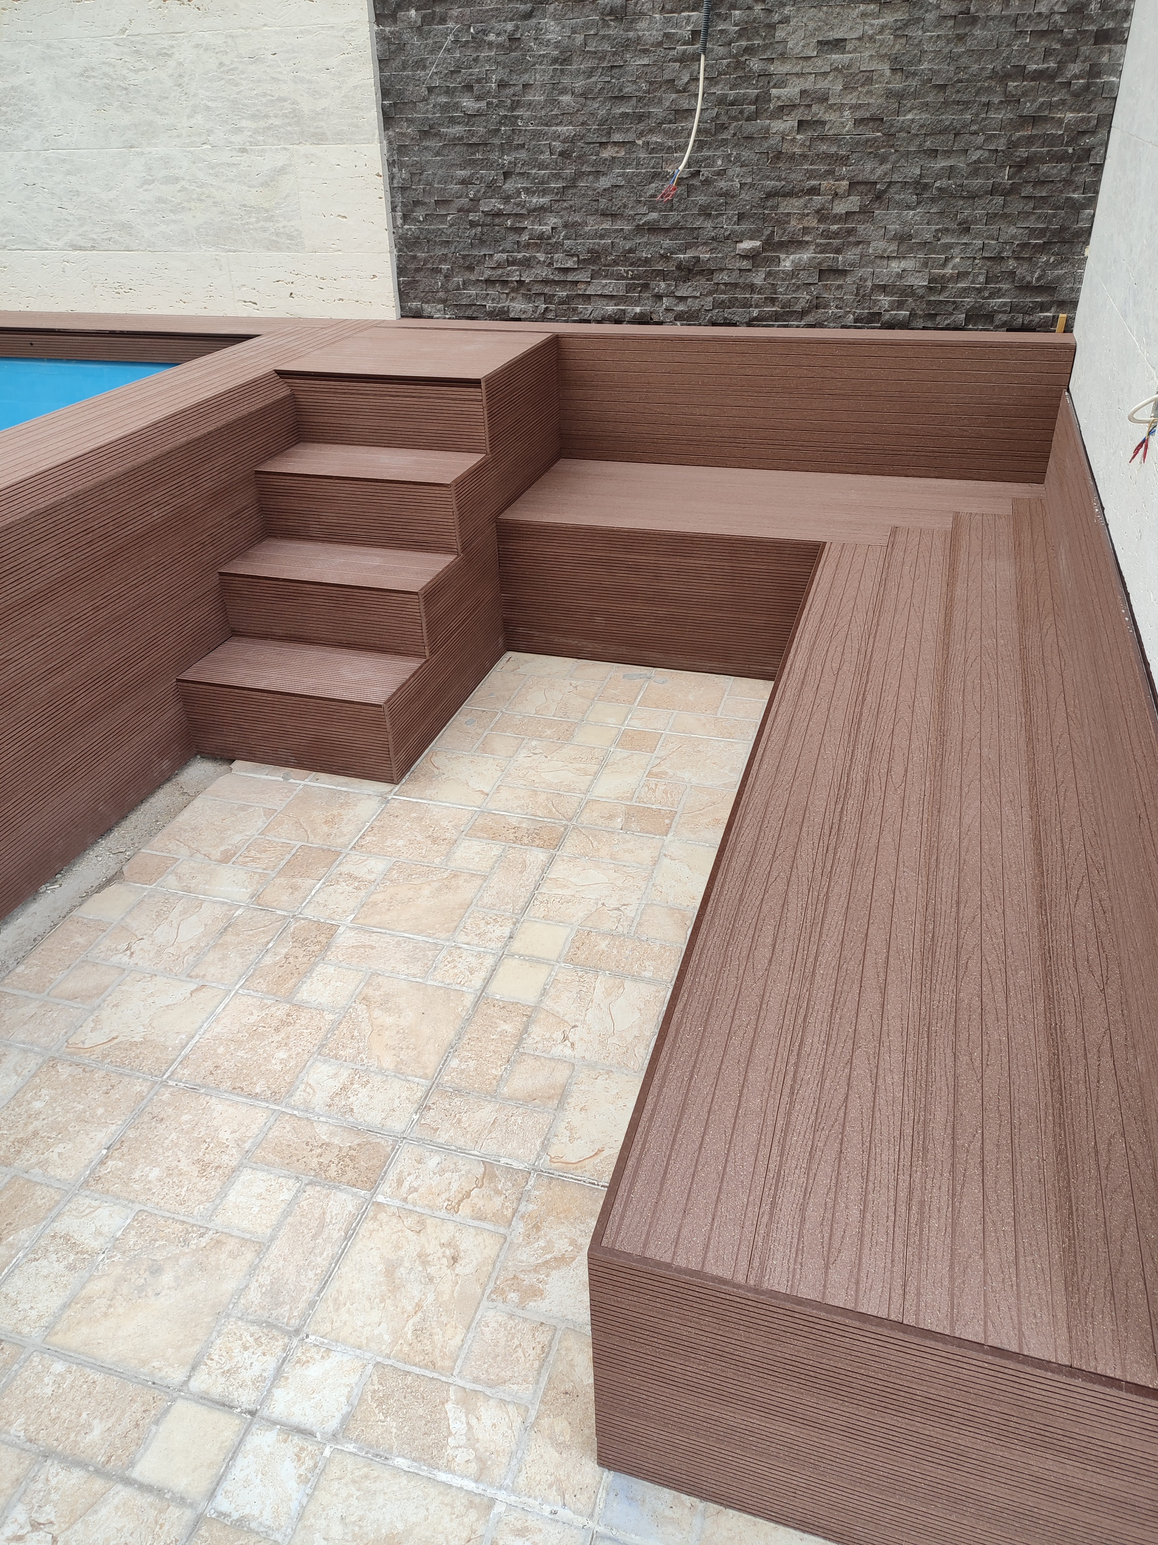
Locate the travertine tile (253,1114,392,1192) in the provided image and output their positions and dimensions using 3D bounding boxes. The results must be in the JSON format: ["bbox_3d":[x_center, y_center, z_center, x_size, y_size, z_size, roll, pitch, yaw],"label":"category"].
[{"bbox_3d":[-0.406,0.606,1.708,0.215,0.012,0.099,8,34,15],"label":"travertine tile"}]

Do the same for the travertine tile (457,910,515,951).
[{"bbox_3d":[-0.188,0.321,2.153,0.104,0.012,0.103,8,34,15],"label":"travertine tile"}]

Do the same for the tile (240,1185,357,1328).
[{"bbox_3d":[-0.401,0.701,1.558,0.088,0.014,0.216,7,34,16],"label":"tile"}]

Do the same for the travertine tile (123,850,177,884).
[{"bbox_3d":[-0.948,0.217,2.359,0.092,0.012,0.100,8,34,15],"label":"travertine tile"}]

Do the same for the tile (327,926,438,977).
[{"bbox_3d":[-0.383,0.358,2.107,0.217,0.012,0.103,8,34,15],"label":"tile"}]

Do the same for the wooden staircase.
[{"bbox_3d":[-0.529,-0.692,3.025,0.572,0.795,1.347,8,34,16],"label":"wooden staircase"}]

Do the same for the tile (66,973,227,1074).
[{"bbox_3d":[-0.786,0.461,1.966,0.202,0.014,0.211,7,34,16],"label":"tile"}]

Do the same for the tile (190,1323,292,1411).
[{"bbox_3d":[-0.450,0.791,1.431,0.102,0.013,0.103,8,34,16],"label":"tile"}]

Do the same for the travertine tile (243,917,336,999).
[{"bbox_3d":[-0.561,0.364,2.101,0.103,0.012,0.213,8,34,15],"label":"travertine tile"}]

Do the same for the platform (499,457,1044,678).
[{"bbox_3d":[0.561,-0.593,3.151,1.465,0.418,0.595,8,34,16],"label":"platform"}]

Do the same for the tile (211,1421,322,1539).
[{"bbox_3d":[-0.376,0.859,1.300,0.099,0.012,0.104,7,34,16],"label":"tile"}]

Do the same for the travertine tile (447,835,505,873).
[{"bbox_3d":[-0.228,0.192,2.365,0.111,0.013,0.102,8,34,16],"label":"travertine tile"}]

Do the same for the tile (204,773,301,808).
[{"bbox_3d":[-0.804,0.050,2.626,0.228,0.013,0.117,8,34,16],"label":"tile"}]

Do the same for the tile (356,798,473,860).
[{"bbox_3d":[-0.372,0.136,2.451,0.207,0.014,0.207,7,34,16],"label":"tile"}]

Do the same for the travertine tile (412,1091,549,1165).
[{"bbox_3d":[-0.154,0.574,1.729,0.203,0.012,0.100,7,34,16],"label":"travertine tile"}]

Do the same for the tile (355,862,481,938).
[{"bbox_3d":[-0.329,0.266,2.226,0.206,0.012,0.201,7,34,16],"label":"tile"}]

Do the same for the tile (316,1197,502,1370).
[{"bbox_3d":[-0.238,0.722,1.513,0.206,0.014,0.211,7,34,16],"label":"tile"}]

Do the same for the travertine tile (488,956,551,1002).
[{"bbox_3d":[-0.112,0.396,2.031,0.103,0.012,0.105,8,34,15],"label":"travertine tile"}]

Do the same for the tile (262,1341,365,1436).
[{"bbox_3d":[-0.343,0.802,1.393,0.097,0.014,0.100,7,34,16],"label":"tile"}]

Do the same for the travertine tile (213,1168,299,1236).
[{"bbox_3d":[-0.491,0.660,1.640,0.103,0.013,0.099,8,34,16],"label":"travertine tile"}]

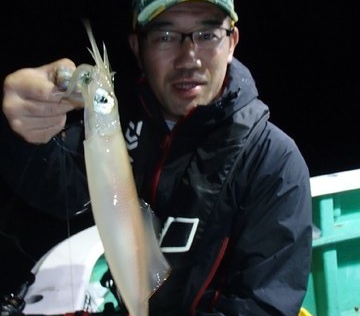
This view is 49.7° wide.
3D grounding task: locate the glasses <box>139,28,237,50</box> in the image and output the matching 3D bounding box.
[{"bbox_3d":[0.003,-0.201,0.655,0.141,0.042,0.140,-4,16,-6],"label":"glasses"}]

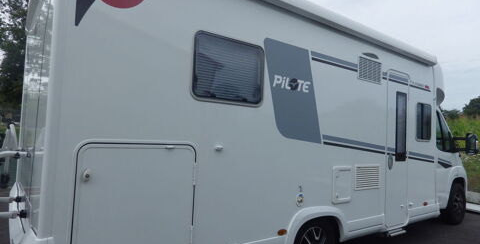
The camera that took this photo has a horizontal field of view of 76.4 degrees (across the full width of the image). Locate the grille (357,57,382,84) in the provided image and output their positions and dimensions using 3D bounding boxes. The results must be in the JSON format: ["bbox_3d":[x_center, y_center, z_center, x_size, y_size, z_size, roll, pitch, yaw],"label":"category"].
[{"bbox_3d":[1.558,-0.608,3.615,0.520,0.285,0.035,5,-4,-36],"label":"grille"}]

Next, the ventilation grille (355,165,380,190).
[{"bbox_3d":[1.497,0.643,3.546,0.525,0.285,0.035,5,-4,-36],"label":"ventilation grille"}]

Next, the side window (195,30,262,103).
[{"bbox_3d":[-0.063,-0.403,2.438,0.685,0.530,0.040,5,-4,-36],"label":"side window"}]

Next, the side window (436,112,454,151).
[{"bbox_3d":[3.442,0.164,5.143,0.850,0.700,0.070,5,-4,-36],"label":"side window"}]

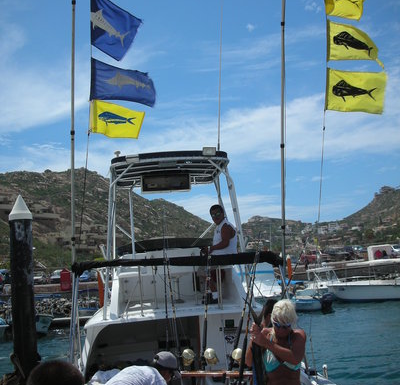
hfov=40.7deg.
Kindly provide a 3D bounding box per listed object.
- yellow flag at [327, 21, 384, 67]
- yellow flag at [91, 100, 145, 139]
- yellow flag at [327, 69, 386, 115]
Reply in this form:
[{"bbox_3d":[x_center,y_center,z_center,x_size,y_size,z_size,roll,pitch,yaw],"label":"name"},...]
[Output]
[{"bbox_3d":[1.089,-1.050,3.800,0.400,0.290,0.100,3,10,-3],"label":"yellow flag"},{"bbox_3d":[-0.693,-0.610,4.500,0.450,0.310,0.090,3,5,-6],"label":"yellow flag"},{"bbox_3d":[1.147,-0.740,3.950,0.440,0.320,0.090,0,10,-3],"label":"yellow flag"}]

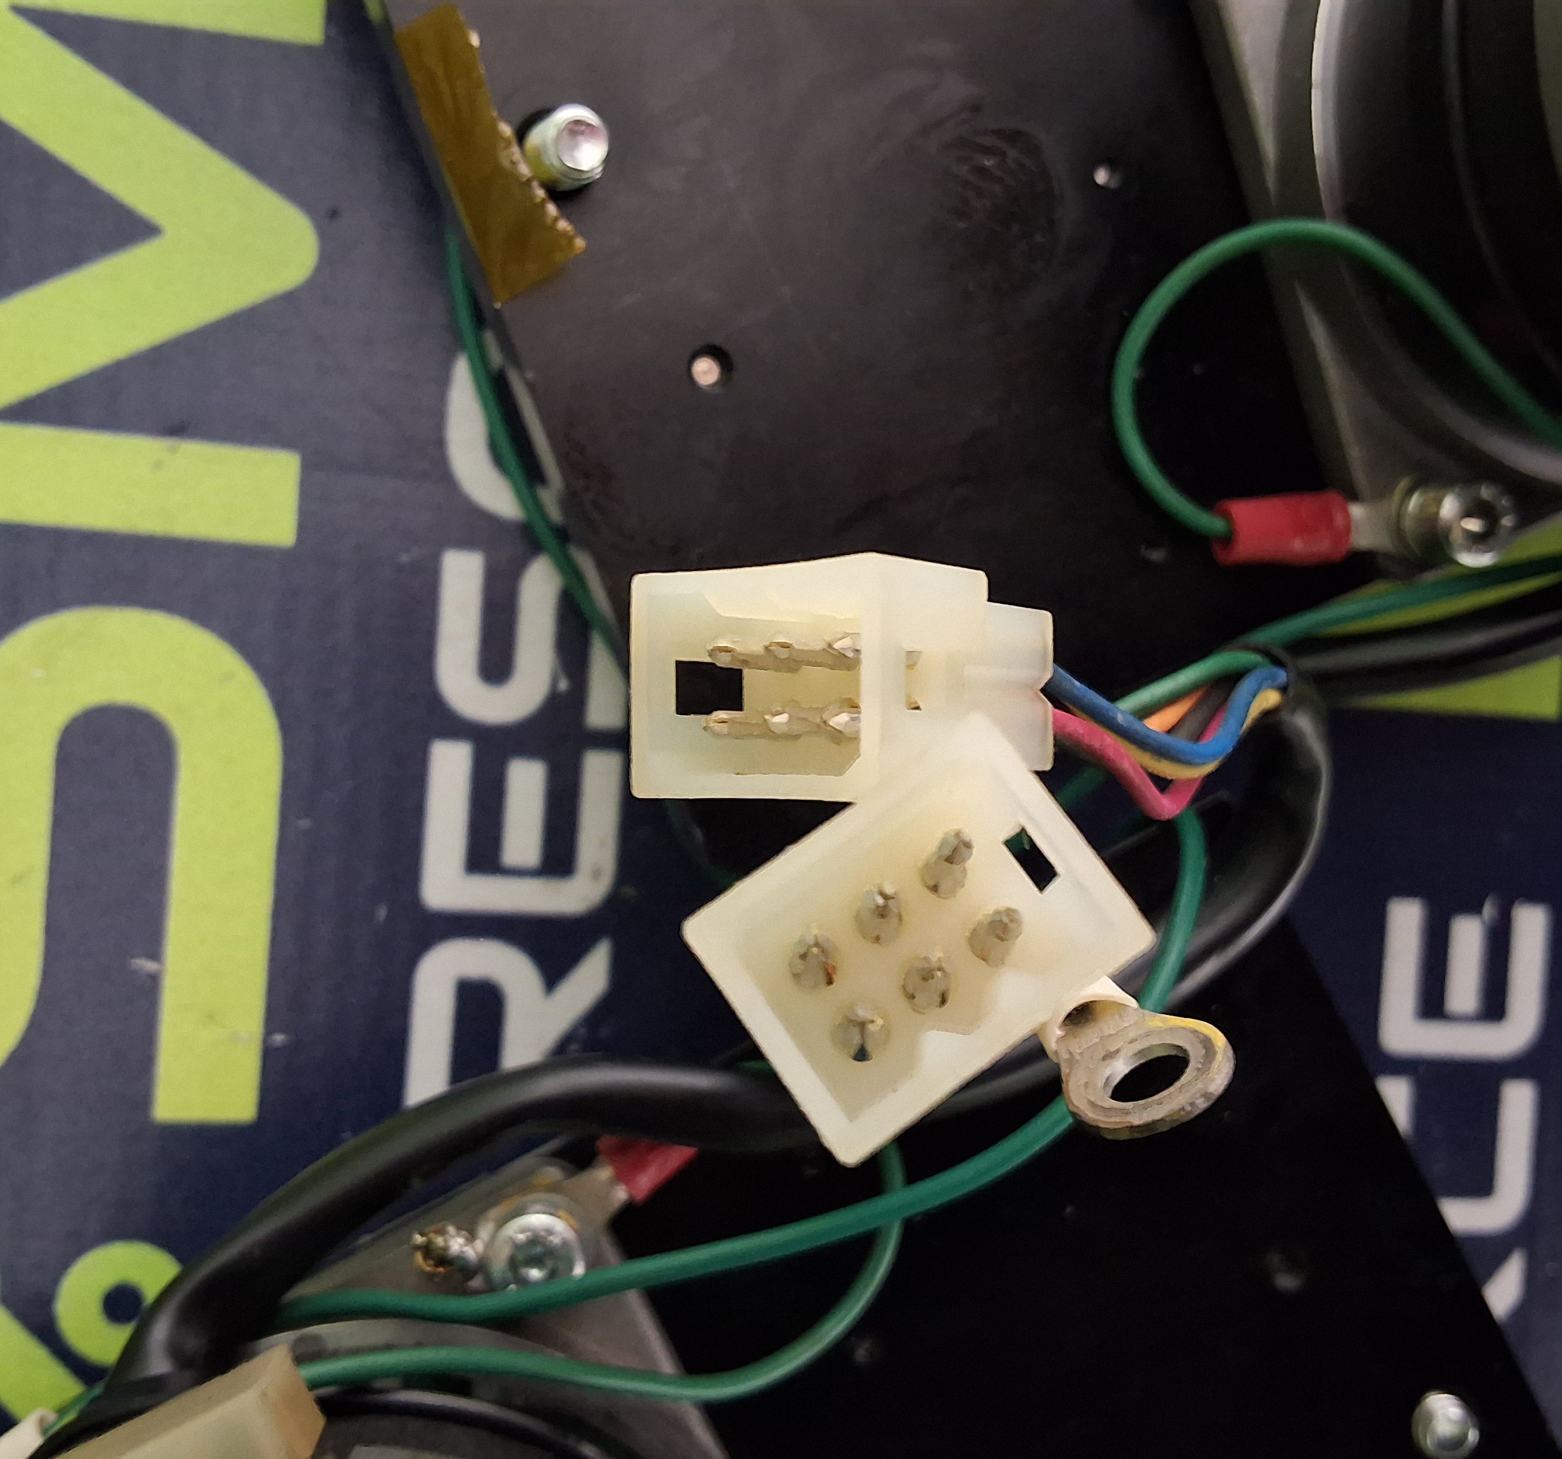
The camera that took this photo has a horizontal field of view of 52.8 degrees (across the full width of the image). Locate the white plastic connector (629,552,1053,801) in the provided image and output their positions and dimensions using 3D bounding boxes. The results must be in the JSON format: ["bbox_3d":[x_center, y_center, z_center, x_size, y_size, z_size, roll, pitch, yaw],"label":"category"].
[{"bbox_3d":[0.006,-0.003,0.107,0.025,0.019,0.015,1,89,-50],"label":"white plastic connector"}]

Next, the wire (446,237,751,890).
[{"bbox_3d":[-0.017,-0.014,0.138,0.005,0.007,0.062,-24,93,-6],"label":"wire"}]

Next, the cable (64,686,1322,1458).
[{"bbox_3d":[-0.003,0.028,0.120,0.112,0.016,0.023,-26,94,-6],"label":"cable"}]

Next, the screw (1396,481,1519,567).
[{"bbox_3d":[0.058,-0.018,0.136,0.007,0.009,0.007,0,90,-7],"label":"screw"}]

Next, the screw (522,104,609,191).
[{"bbox_3d":[-0.018,-0.048,0.131,0.006,0.009,0.006,-4,103,-18],"label":"screw"}]

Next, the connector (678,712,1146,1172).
[{"bbox_3d":[0.007,0.013,0.092,0.019,0.025,0.015,-35,79,-6],"label":"connector"}]

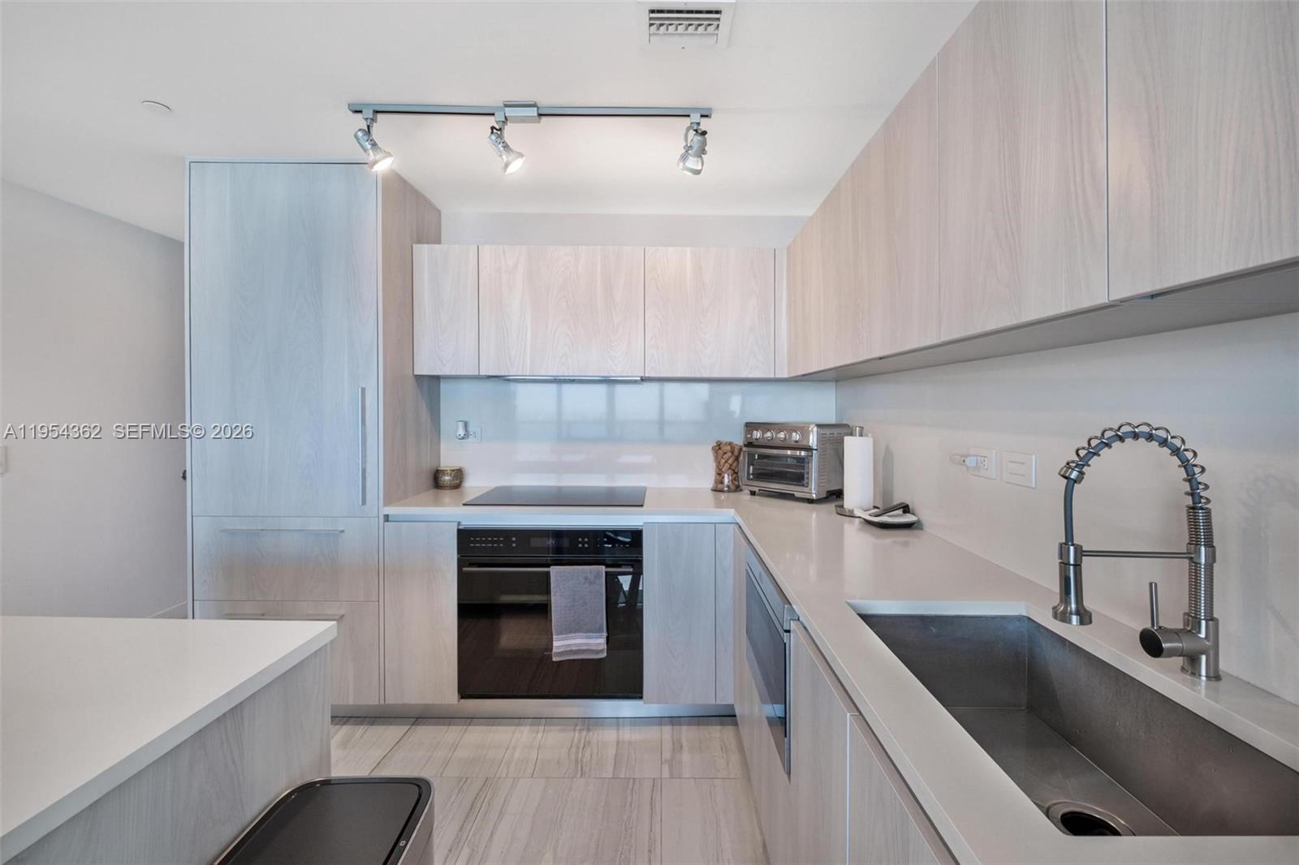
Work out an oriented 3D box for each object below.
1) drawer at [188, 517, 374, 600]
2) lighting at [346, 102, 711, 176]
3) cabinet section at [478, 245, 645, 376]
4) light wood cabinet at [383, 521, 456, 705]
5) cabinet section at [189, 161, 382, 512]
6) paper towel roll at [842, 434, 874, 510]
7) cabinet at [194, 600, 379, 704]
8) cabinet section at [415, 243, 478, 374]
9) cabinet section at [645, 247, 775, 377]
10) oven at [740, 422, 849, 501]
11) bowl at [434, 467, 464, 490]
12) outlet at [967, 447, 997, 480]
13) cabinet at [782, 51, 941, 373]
[{"bbox_3d":[-1.493,0.513,2.515,0.768,0.351,0.570,0,2,1],"label":"drawer"},{"bbox_3d":[-0.406,-1.002,1.850,1.230,0.245,0.140,0,2,1],"label":"lighting"},{"bbox_3d":[-0.399,-0.561,2.644,0.763,0.594,0.330,0,3,1],"label":"cabinet section"},{"bbox_3d":[-0.942,0.734,2.535,0.301,0.761,0.584,0,3,1],"label":"light wood cabinet"},{"bbox_3d":[-1.499,-0.392,2.520,0.776,1.461,0.580,0,2,1],"label":"cabinet section"},{"bbox_3d":[0.828,0.156,2.143,0.118,0.279,0.118,0,3,1],"label":"paper towel roll"},{"bbox_3d":[-1.515,0.899,2.552,0.768,0.420,0.584,0,3,1],"label":"cabinet"},{"bbox_3d":[-0.930,-0.566,2.653,0.301,0.594,0.330,0,3,1],"label":"cabinet section"},{"bbox_3d":[0.283,-0.563,2.675,0.607,0.602,0.330,0,2,1],"label":"cabinet section"},{"bbox_3d":[0.699,0.128,2.585,0.330,0.345,0.395,-1,2,-42],"label":"oven"},{"bbox_3d":[-0.997,0.229,2.733,0.142,0.108,0.142,0,3,0],"label":"bowl"},{"bbox_3d":[0.945,0.089,1.542,0.012,0.077,0.120,0,2,1],"label":"outlet"},{"bbox_3d":[0.772,-0.515,1.786,0.325,0.594,1.349,0,3,1],"label":"cabinet"}]

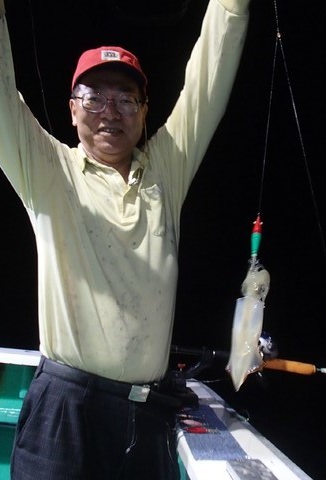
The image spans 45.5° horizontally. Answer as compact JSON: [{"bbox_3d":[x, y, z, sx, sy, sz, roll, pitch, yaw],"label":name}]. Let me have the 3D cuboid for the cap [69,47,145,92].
[{"bbox_3d":[-0.121,-0.402,0.920,0.180,0.125,0.262,3,3,-16],"label":"cap"}]

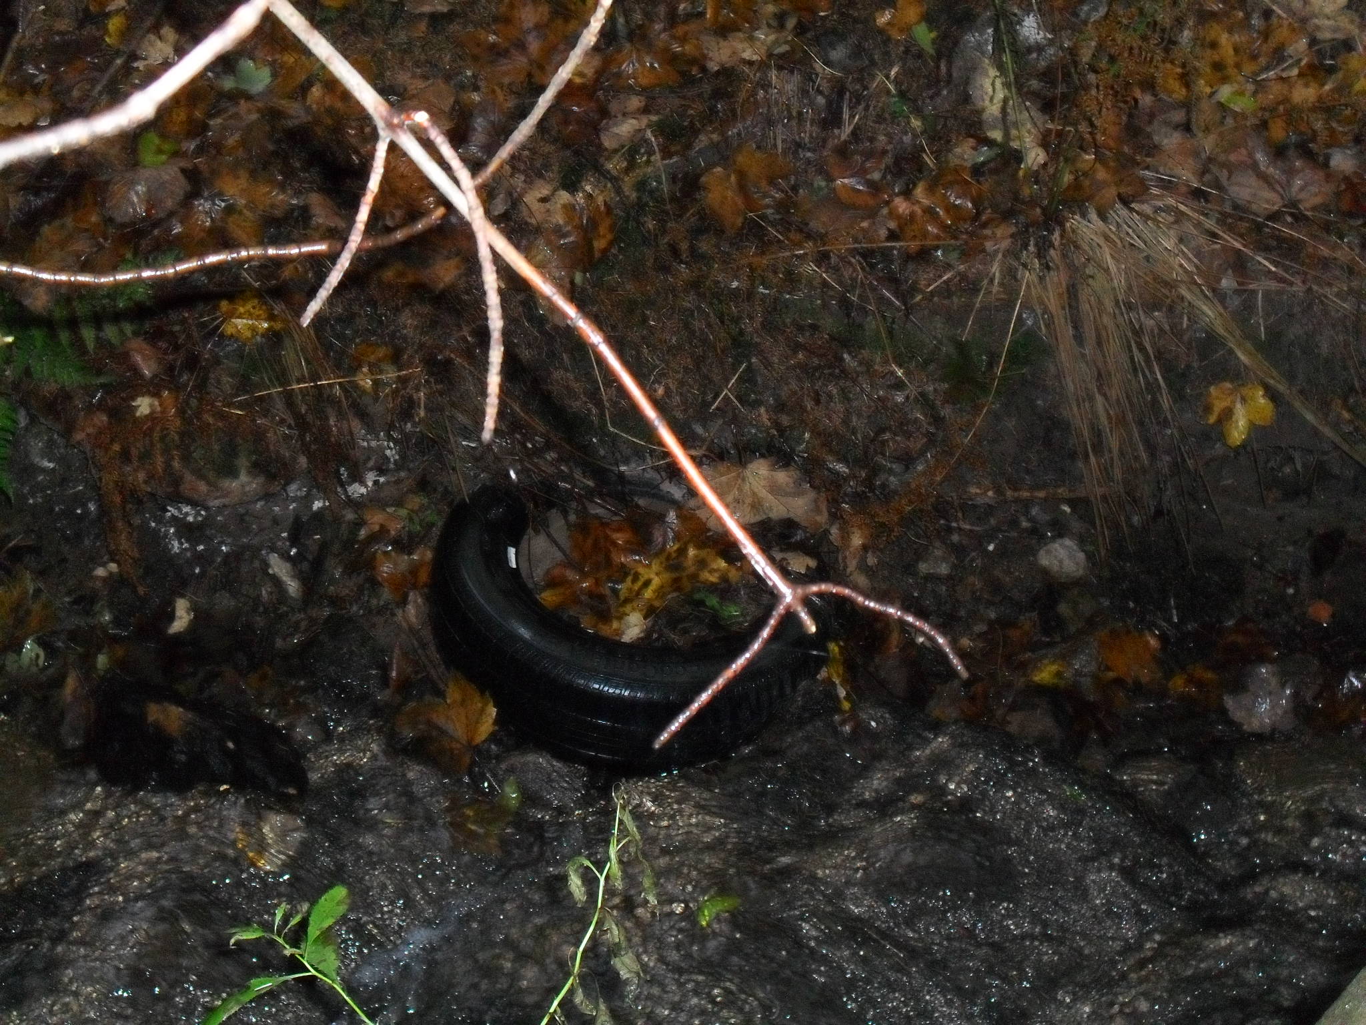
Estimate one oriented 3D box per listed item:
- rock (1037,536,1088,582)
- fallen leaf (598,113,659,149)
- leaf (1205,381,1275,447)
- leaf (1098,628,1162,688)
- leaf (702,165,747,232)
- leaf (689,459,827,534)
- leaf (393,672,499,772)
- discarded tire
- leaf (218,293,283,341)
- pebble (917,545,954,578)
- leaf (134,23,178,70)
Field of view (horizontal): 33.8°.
[{"bbox_3d":[0.584,0.073,3.460,0.080,0.062,0.070,4,33,0],"label":"rock"},{"bbox_3d":[-0.093,-0.647,3.820,0.097,0.025,0.072,0,60,0],"label":"fallen leaf"},{"bbox_3d":[0.859,-0.152,3.470,0.106,0.103,0.025,0,-3,0],"label":"leaf"},{"bbox_3d":[0.657,0.213,3.310,0.094,0.025,0.092,0,60,0],"label":"leaf"},{"bbox_3d":[0.068,-0.520,3.740,0.075,0.025,0.120,-16,61,-11],"label":"leaf"},{"bbox_3d":[0.120,-0.028,3.540,0.215,0.030,0.145,0,57,0],"label":"leaf"},{"bbox_3d":[-0.335,0.298,3.170,0.145,0.040,0.142,0,72,0],"label":"leaf"},{"bbox_3d":[-0.064,0.128,3.320,0.600,0.175,0.600,9,37,0],"label":"discarded tire"},{"bbox_3d":[-0.698,-0.315,3.630,0.103,0.025,0.085,0,74,0],"label":"leaf"},{"bbox_3d":[0.387,0.074,3.460,0.056,0.042,0.050,4,33,0],"label":"pebble"},{"bbox_3d":[-0.938,-0.827,4.000,0.080,0.020,0.080,-5,59,-5],"label":"leaf"}]

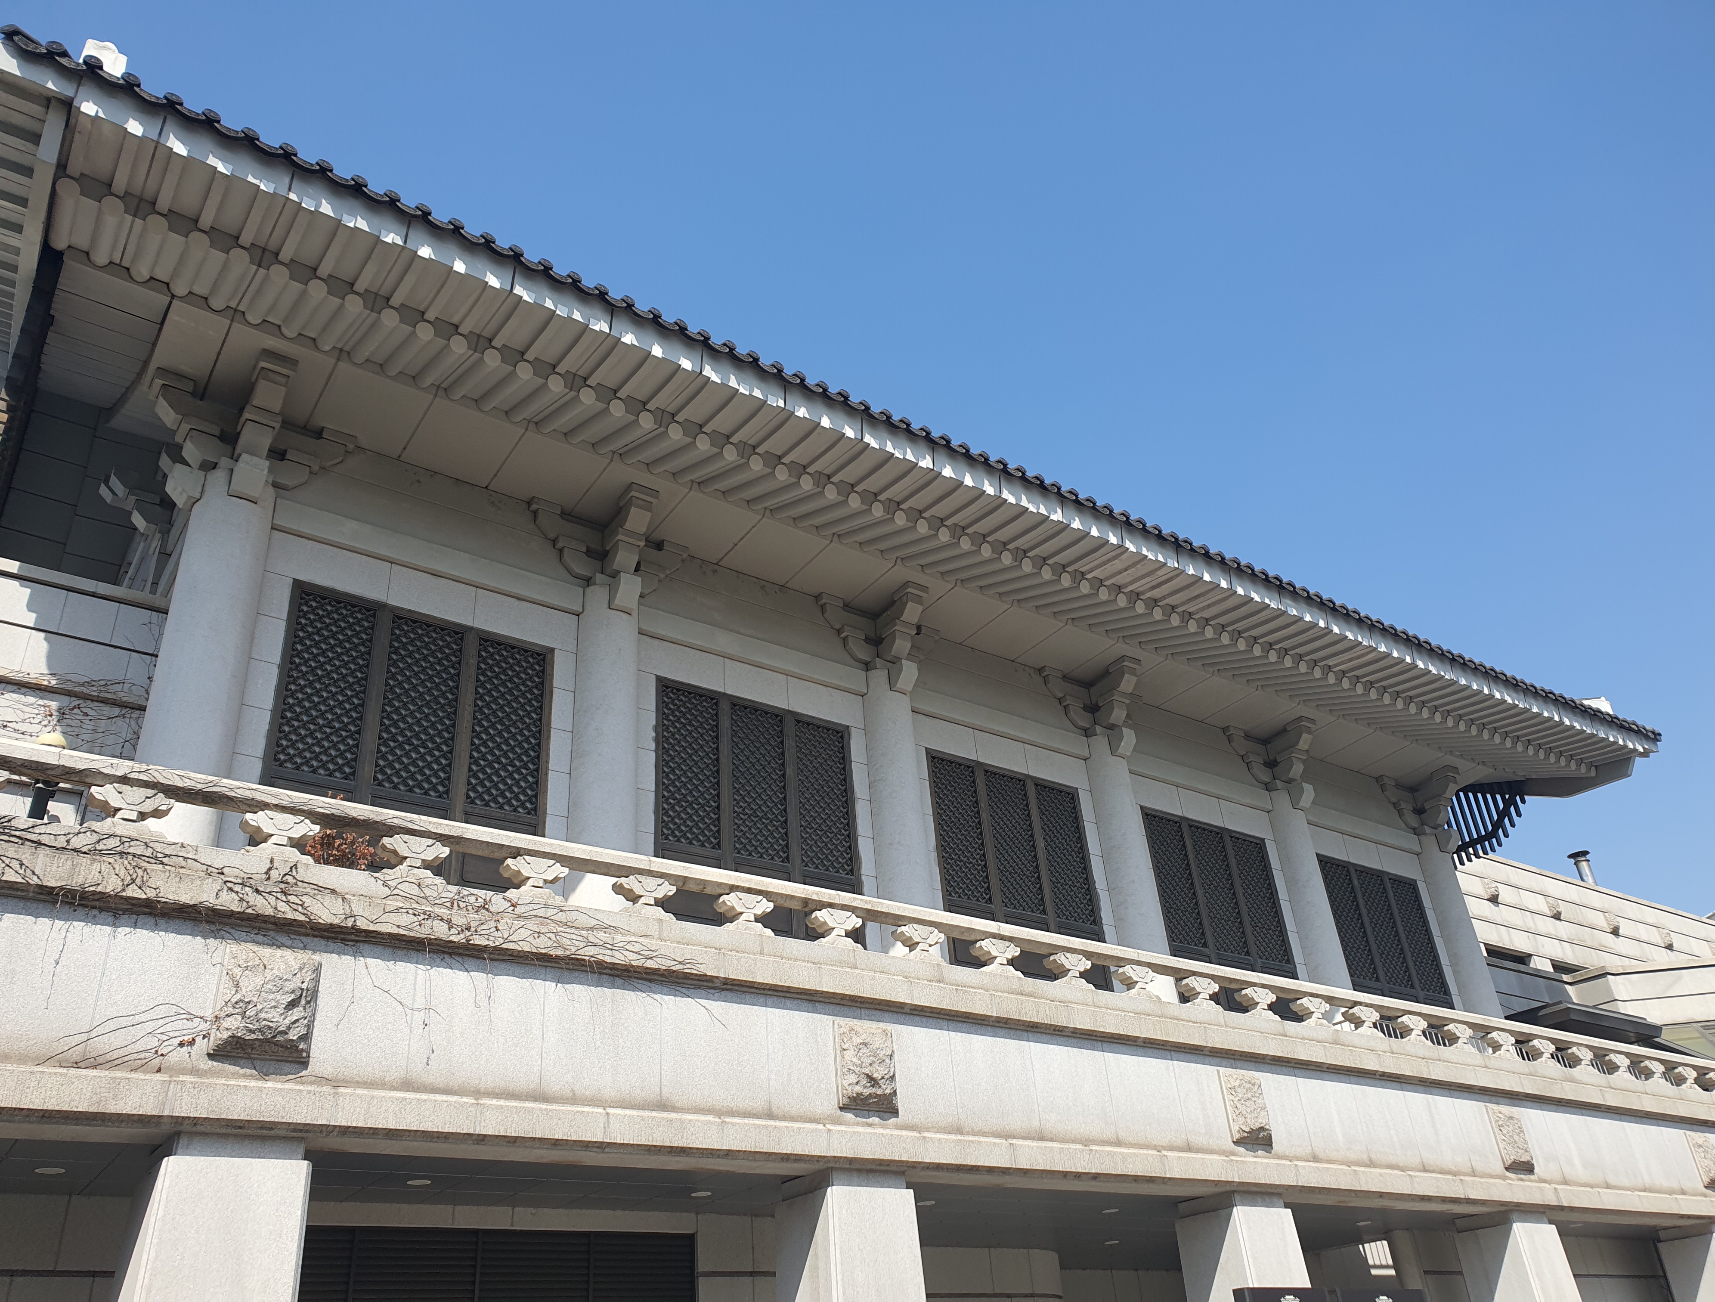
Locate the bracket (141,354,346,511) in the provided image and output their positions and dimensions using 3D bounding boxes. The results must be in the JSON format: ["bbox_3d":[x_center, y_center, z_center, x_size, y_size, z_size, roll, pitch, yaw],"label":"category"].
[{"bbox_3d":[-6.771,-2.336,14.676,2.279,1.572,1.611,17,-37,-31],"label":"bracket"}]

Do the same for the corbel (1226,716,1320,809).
[{"bbox_3d":[8.550,2.240,25.418,2.439,1.748,1.156,17,-38,-31],"label":"corbel"}]

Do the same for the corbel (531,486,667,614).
[{"bbox_3d":[-3.256,-1.378,18.029,2.439,1.748,1.156,17,-38,-31],"label":"corbel"}]

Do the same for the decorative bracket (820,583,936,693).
[{"bbox_3d":[0.715,-0.151,19.150,2.332,1.520,1.074,17,-37,-31],"label":"decorative bracket"}]

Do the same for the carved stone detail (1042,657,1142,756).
[{"bbox_3d":[4.614,1.034,22.955,2.439,1.748,1.156,17,-38,-31],"label":"carved stone detail"}]

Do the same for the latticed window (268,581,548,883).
[{"bbox_3d":[-5.273,1.130,15.623,3.302,3.737,0.197,17,-38,-31],"label":"latticed window"}]

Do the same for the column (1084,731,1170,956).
[{"bbox_3d":[4.301,3.460,20.389,0.773,4.493,0.773,17,-37,-31],"label":"column"}]

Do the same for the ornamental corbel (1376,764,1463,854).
[{"bbox_3d":[12.485,3.446,27.881,2.439,1.748,1.156,17,-38,-31],"label":"ornamental corbel"}]

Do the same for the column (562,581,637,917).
[{"bbox_3d":[-2.997,1.214,15.739,0.773,4.493,0.773,-3,-31,-2],"label":"column"}]

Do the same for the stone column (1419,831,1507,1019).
[{"bbox_3d":[12.508,5.969,26.842,0.860,4.441,0.860,17,-38,-31],"label":"stone column"}]

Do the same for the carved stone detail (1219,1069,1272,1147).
[{"bbox_3d":[3.789,4.395,12.603,0.582,0.658,0.118,17,-37,-31],"label":"carved stone detail"}]

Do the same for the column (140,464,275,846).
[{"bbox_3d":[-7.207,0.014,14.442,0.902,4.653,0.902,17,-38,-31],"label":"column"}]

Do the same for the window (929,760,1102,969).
[{"bbox_3d":[2.365,3.291,19.174,3.059,3.393,0.157,17,-37,-31],"label":"window"}]

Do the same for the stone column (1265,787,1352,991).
[{"bbox_3d":[8.573,4.763,24.379,0.860,4.441,0.860,17,-38,-31],"label":"stone column"}]

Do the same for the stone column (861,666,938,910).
[{"bbox_3d":[0.703,2.351,19.453,0.860,4.441,0.860,17,-38,-31],"label":"stone column"}]

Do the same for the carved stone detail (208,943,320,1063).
[{"bbox_3d":[-3.569,2.132,7.913,0.574,0.645,0.118,17,-37,-31],"label":"carved stone detail"}]

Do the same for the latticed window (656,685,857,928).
[{"bbox_3d":[-1.263,2.180,16.859,3.065,3.380,0.157,17,-37,-31],"label":"latticed window"}]

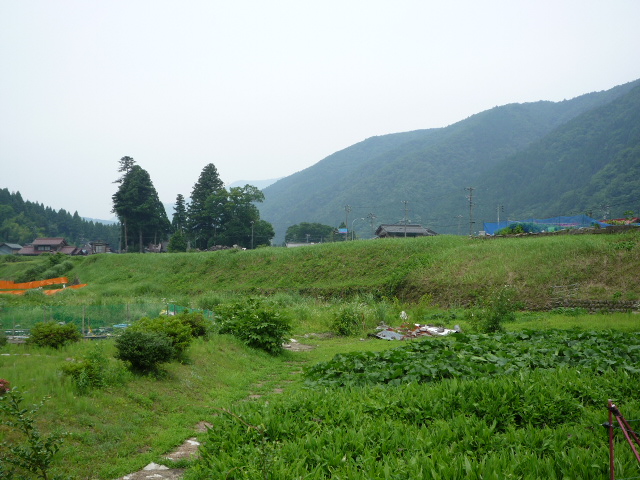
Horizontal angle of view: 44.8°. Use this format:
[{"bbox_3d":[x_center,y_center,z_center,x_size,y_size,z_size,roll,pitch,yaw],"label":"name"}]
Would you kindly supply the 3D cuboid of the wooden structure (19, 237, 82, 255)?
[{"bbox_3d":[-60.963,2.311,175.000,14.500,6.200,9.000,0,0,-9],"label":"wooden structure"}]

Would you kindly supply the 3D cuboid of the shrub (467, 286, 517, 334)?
[{"bbox_3d":[5.919,2.430,26.800,1.726,1.650,1.600,0,0,0],"label":"shrub"}]

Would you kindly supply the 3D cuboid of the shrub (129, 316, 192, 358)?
[{"bbox_3d":[-4.211,2.527,20.500,1.690,1.120,1.500,0,0,0],"label":"shrub"}]

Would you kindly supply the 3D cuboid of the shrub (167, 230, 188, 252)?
[{"bbox_3d":[-22.022,0.432,120.000,3.400,3.800,3.400,0,0,0],"label":"shrub"}]

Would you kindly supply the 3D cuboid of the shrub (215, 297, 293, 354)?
[{"bbox_3d":[-1.788,2.362,21.200,2.075,1.530,1.900,0,0,0],"label":"shrub"}]

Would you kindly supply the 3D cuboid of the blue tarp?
[{"bbox_3d":[15.460,-1.016,53.000,8.737,1.450,3.000,0,0,0],"label":"blue tarp"}]

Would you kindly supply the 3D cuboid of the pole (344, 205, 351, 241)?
[{"bbox_3d":[5.312,-2.758,150.000,1.200,8.200,0.900,0,0,0],"label":"pole"}]

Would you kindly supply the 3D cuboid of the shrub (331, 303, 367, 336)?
[{"bbox_3d":[0.947,2.652,25.800,1.196,1.150,1.150,0,0,0],"label":"shrub"}]

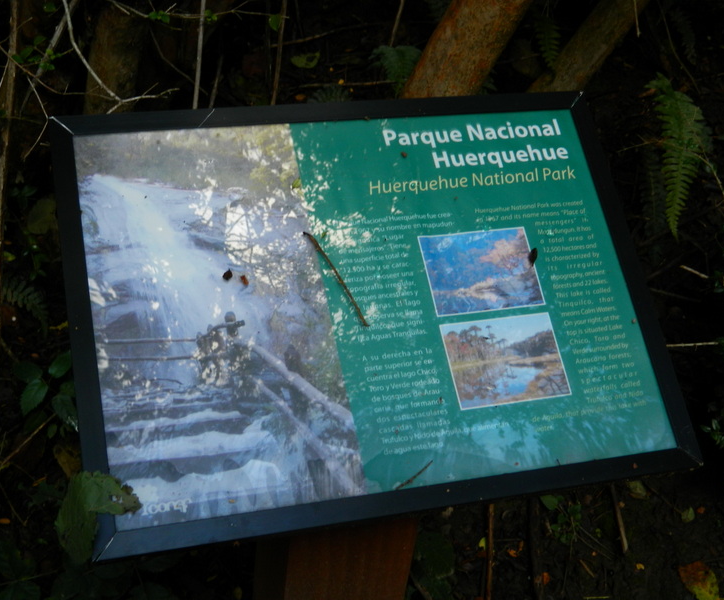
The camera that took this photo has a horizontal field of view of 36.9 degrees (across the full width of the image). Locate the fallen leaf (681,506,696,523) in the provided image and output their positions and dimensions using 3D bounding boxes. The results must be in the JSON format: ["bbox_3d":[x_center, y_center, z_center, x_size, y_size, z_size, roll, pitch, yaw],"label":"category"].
[{"bbox_3d":[0.637,0.419,2.120,0.030,0.010,0.038,21,39,19],"label":"fallen leaf"}]

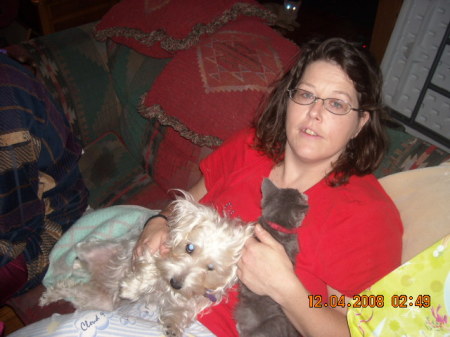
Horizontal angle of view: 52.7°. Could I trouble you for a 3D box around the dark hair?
[{"bbox_3d":[0.218,-0.122,0.970,0.260,0.285,0.220,19,15,19],"label":"dark hair"}]

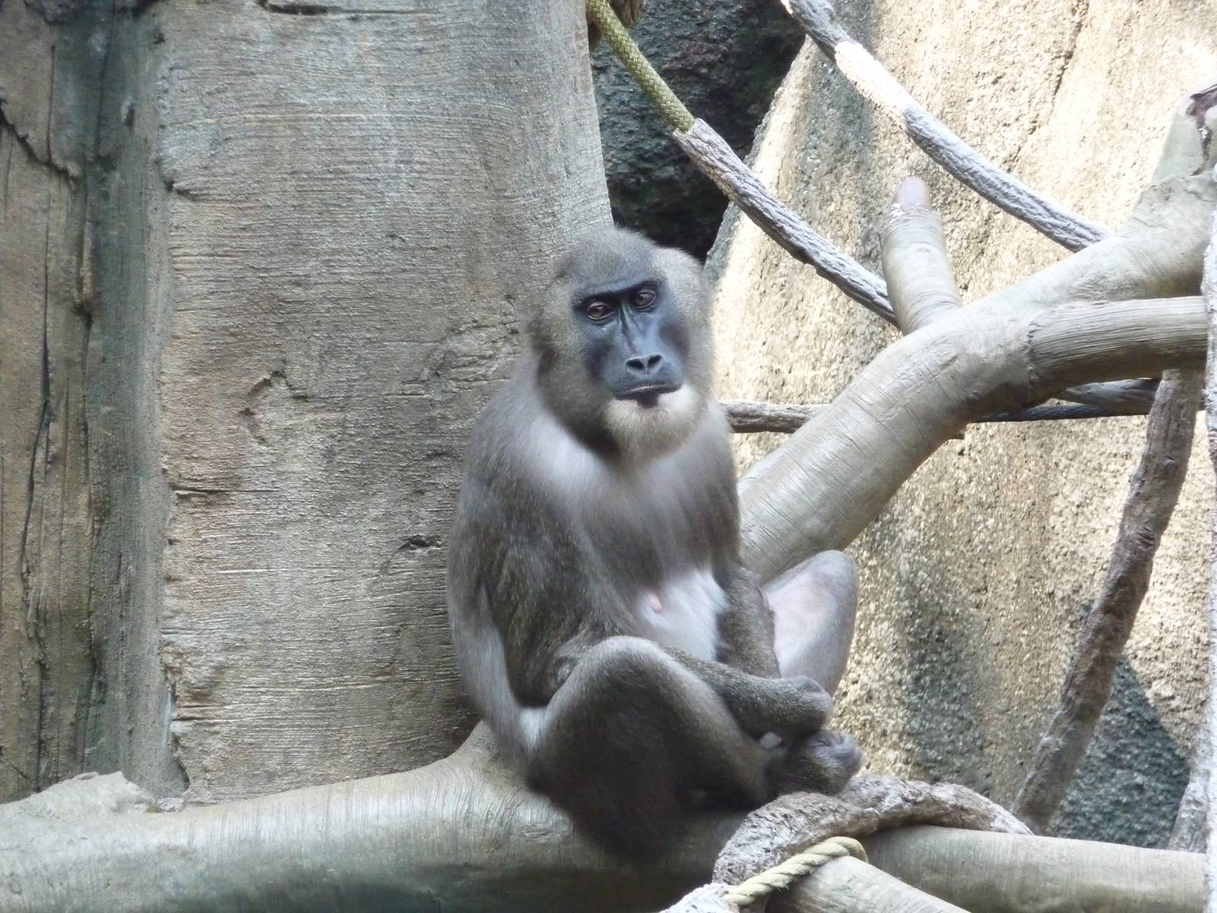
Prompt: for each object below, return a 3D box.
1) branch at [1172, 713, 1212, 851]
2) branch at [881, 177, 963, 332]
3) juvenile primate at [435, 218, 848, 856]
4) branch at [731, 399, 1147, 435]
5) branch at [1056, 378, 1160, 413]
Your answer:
[{"bbox_3d":[0.545,0.306,8.400,0.038,0.135,0.038,13,0,0],"label":"branch"},{"bbox_3d":[0.282,-0.181,8.100,0.062,0.140,0.064,-8,0,0],"label":"branch"},{"bbox_3d":[0.042,0.075,7.900,0.330,0.550,0.360,1,-2,-35],"label":"juvenile primate"},{"bbox_3d":[0.307,-0.037,8.350,0.420,0.032,0.036,-1,0,0],"label":"branch"},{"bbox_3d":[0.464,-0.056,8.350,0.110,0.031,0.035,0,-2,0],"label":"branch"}]

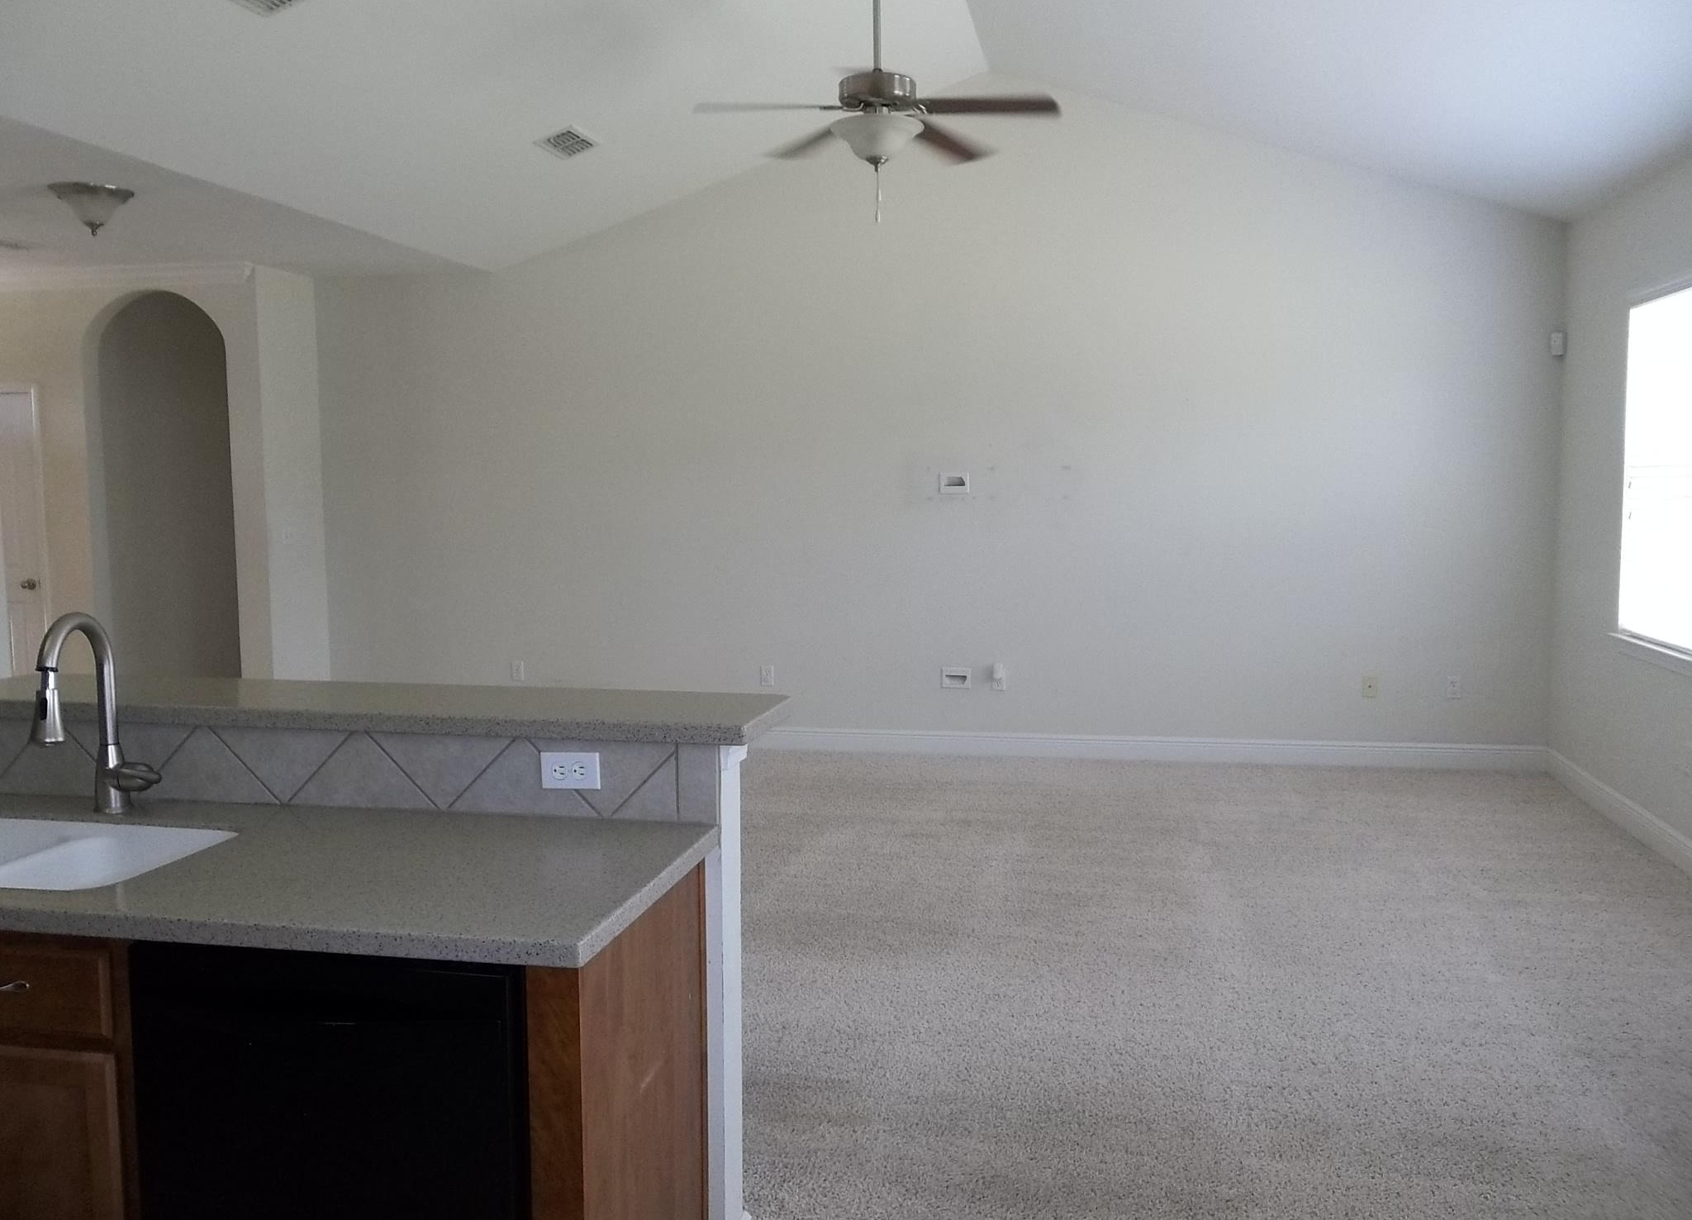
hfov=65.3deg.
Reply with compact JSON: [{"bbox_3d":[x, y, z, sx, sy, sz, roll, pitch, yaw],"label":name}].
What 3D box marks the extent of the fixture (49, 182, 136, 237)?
[{"bbox_3d":[-3.187,-1.678,5.590,0.320,0.190,0.320,1,5,12],"label":"fixture"}]

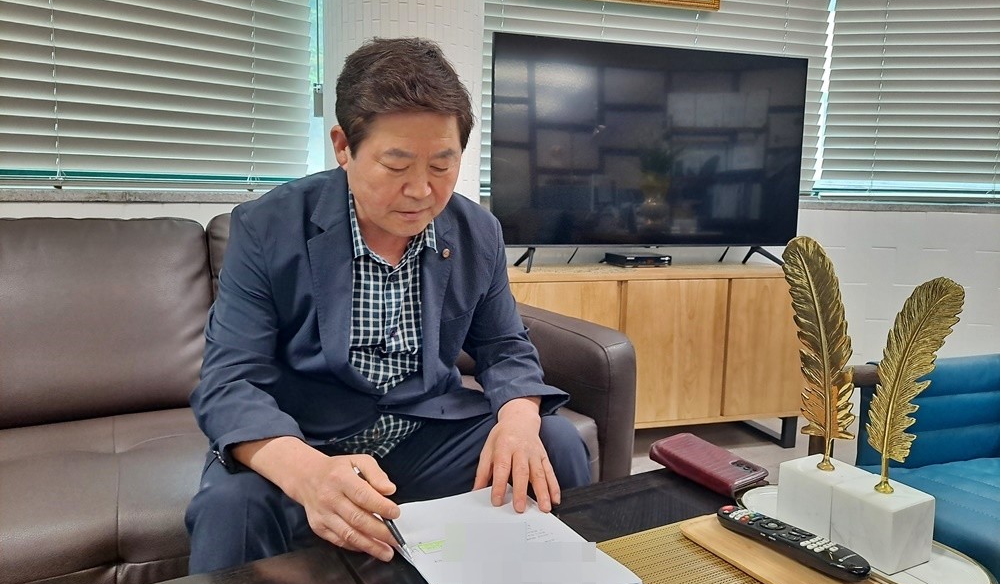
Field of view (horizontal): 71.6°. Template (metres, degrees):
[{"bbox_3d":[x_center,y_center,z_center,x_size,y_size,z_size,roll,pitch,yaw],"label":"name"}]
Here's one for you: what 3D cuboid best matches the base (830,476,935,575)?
[{"bbox_3d":[0.457,0.276,0.832,0.075,0.074,0.079,-2,8,-26],"label":"base"}]

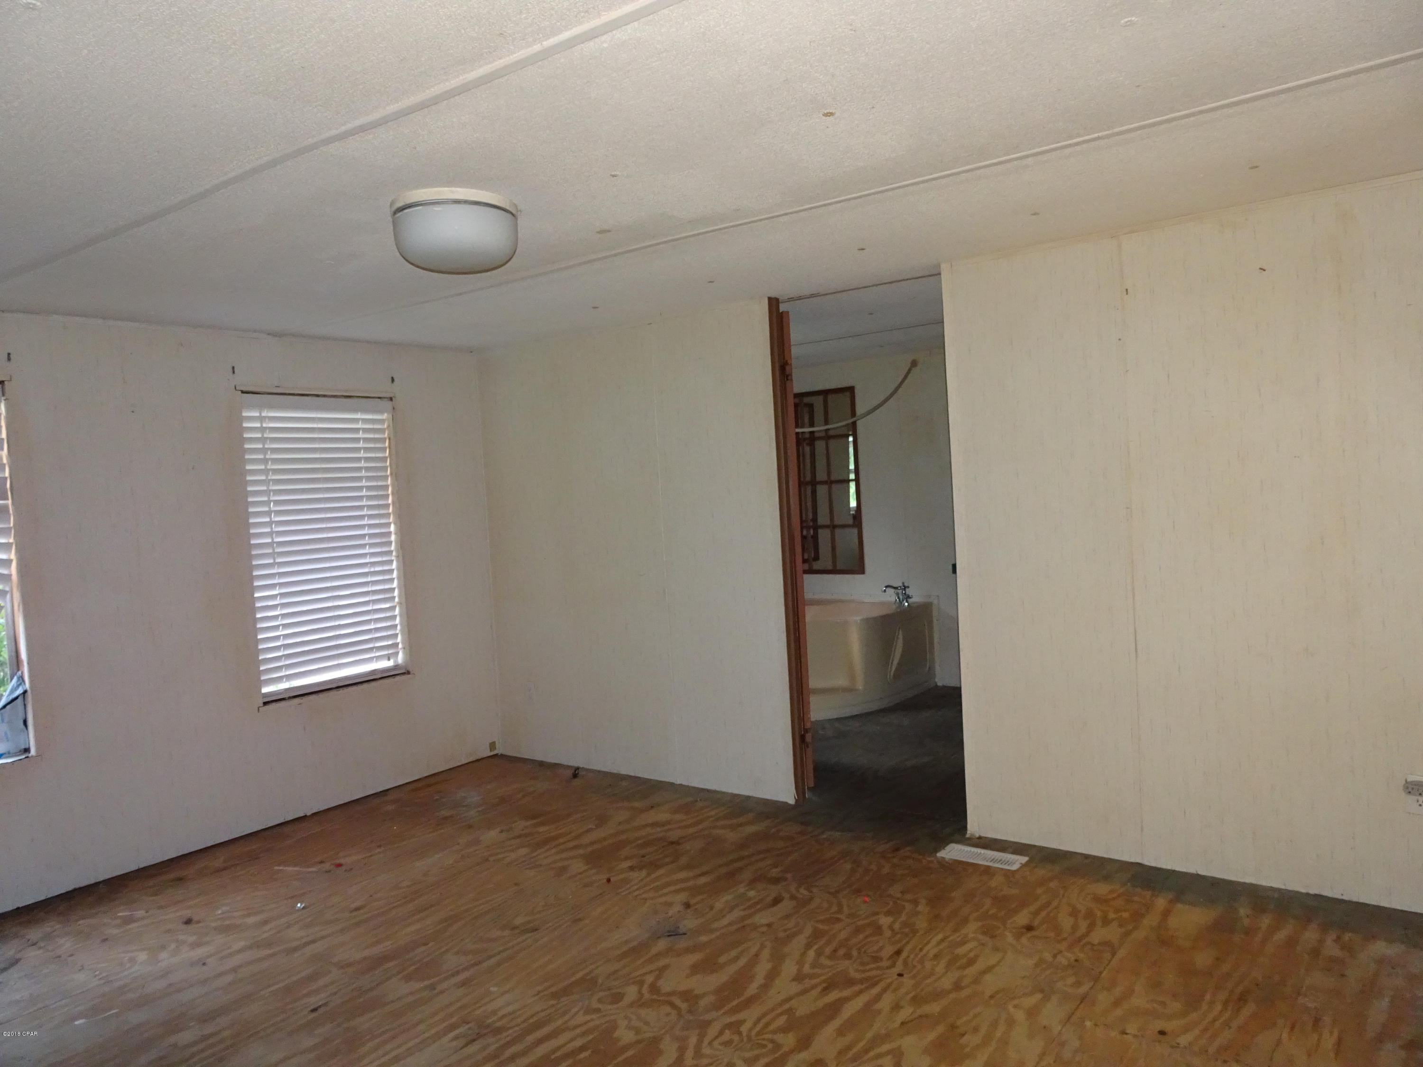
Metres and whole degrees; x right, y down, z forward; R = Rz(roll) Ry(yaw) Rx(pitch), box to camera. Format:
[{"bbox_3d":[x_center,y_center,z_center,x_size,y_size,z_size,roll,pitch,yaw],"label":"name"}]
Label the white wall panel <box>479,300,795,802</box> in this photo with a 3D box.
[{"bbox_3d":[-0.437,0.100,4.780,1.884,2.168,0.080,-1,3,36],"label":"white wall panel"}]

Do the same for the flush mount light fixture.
[{"bbox_3d":[-0.679,-0.792,2.634,0.325,0.160,0.325,-3,3,0],"label":"flush mount light fixture"}]

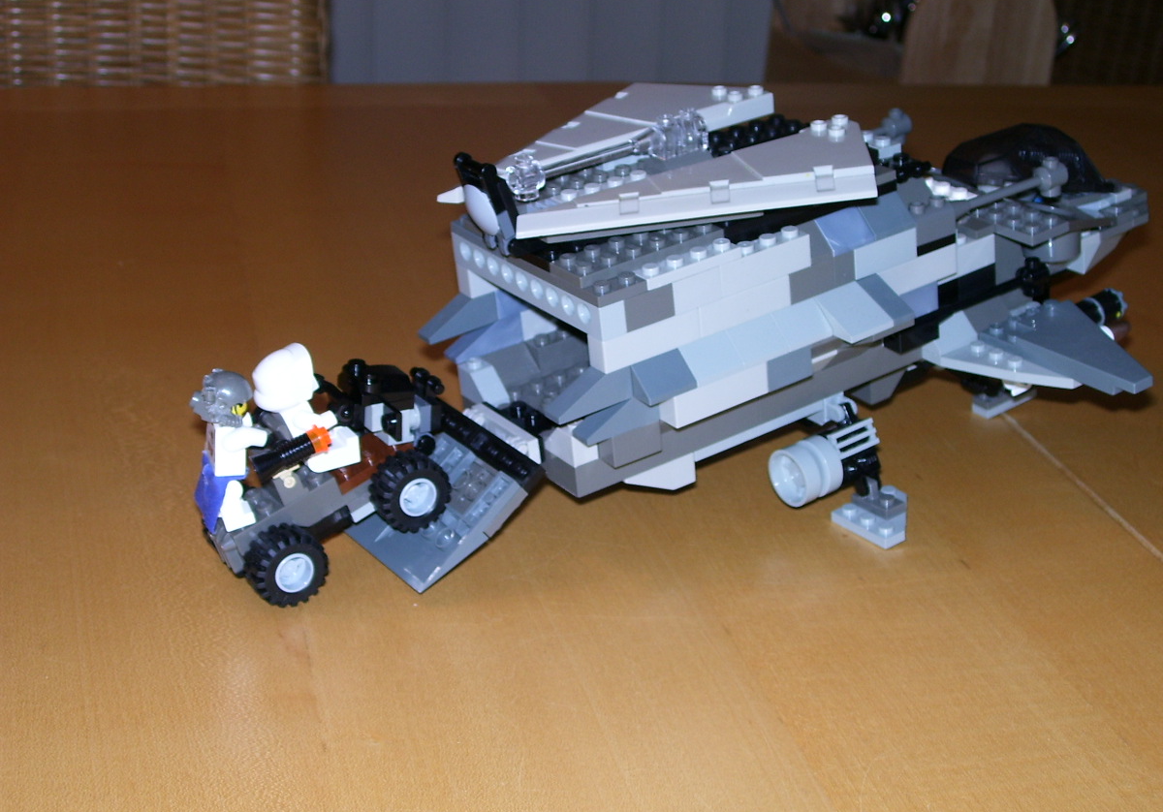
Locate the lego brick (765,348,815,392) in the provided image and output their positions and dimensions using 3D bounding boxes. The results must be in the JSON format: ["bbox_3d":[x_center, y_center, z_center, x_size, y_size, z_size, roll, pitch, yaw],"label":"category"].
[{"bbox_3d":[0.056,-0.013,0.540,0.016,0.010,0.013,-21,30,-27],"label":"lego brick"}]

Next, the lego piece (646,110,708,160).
[{"bbox_3d":[0.028,-0.081,0.555,0.016,0.011,0.010,-21,30,-27],"label":"lego piece"}]

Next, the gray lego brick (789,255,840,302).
[{"bbox_3d":[0.064,-0.037,0.543,0.017,0.010,0.008,-21,30,-27],"label":"gray lego brick"}]

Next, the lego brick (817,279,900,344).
[{"bbox_3d":[0.076,-0.029,0.545,0.016,0.010,0.024,-21,30,-27],"label":"lego brick"}]

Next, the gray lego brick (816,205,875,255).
[{"bbox_3d":[0.074,-0.052,0.549,0.016,0.010,0.016,-21,30,-27],"label":"gray lego brick"}]

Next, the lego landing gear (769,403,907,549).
[{"bbox_3d":[0.082,0.022,0.567,0.047,0.037,0.028,-21,30,-27],"label":"lego landing gear"}]

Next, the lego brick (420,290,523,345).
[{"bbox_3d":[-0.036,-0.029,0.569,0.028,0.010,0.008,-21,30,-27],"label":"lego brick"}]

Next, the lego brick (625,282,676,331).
[{"bbox_3d":[0.016,-0.028,0.513,0.016,0.010,0.008,-21,30,-27],"label":"lego brick"}]

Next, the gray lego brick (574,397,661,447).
[{"bbox_3d":[0.009,0.001,0.520,0.024,0.010,0.008,-21,30,-27],"label":"gray lego brick"}]

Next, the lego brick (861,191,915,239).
[{"bbox_3d":[0.088,-0.057,0.556,0.016,0.010,0.016,-21,30,-27],"label":"lego brick"}]

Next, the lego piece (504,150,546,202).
[{"bbox_3d":[-0.016,-0.065,0.538,0.011,0.011,0.011,-3,23,1],"label":"lego piece"}]

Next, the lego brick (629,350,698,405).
[{"bbox_3d":[0.020,-0.010,0.518,0.016,0.010,0.016,-21,30,-27],"label":"lego brick"}]

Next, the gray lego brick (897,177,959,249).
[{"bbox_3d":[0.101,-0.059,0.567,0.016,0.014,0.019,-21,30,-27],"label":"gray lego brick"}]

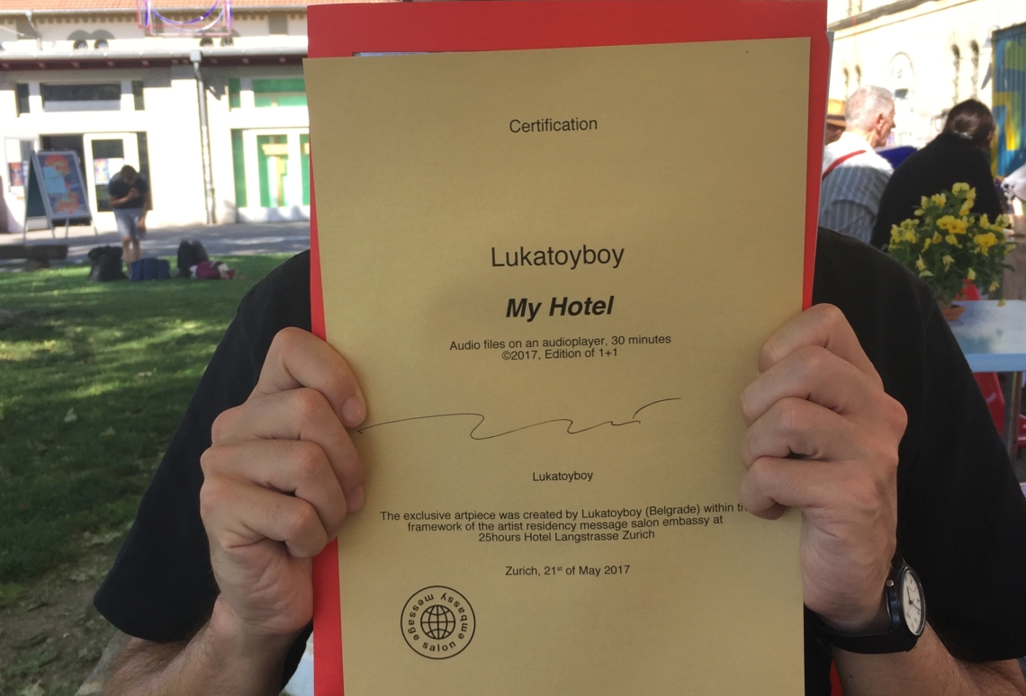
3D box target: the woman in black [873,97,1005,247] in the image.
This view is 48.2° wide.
[{"bbox_3d":[1.538,-0.319,4.162,0.480,1.150,0.750,2,12,24],"label":"woman in black"}]

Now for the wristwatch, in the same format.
[{"bbox_3d":[0.162,0.122,0.536,0.053,0.057,0.036,-16,-36,32],"label":"wristwatch"}]

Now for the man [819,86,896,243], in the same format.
[{"bbox_3d":[1.382,-0.432,4.668,0.500,1.240,0.750,3,12,27],"label":"man"}]

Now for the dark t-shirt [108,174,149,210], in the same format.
[{"bbox_3d":[-4.694,-1.913,14.000,0.500,0.450,0.360,-4,11,-9],"label":"dark t-shirt"}]

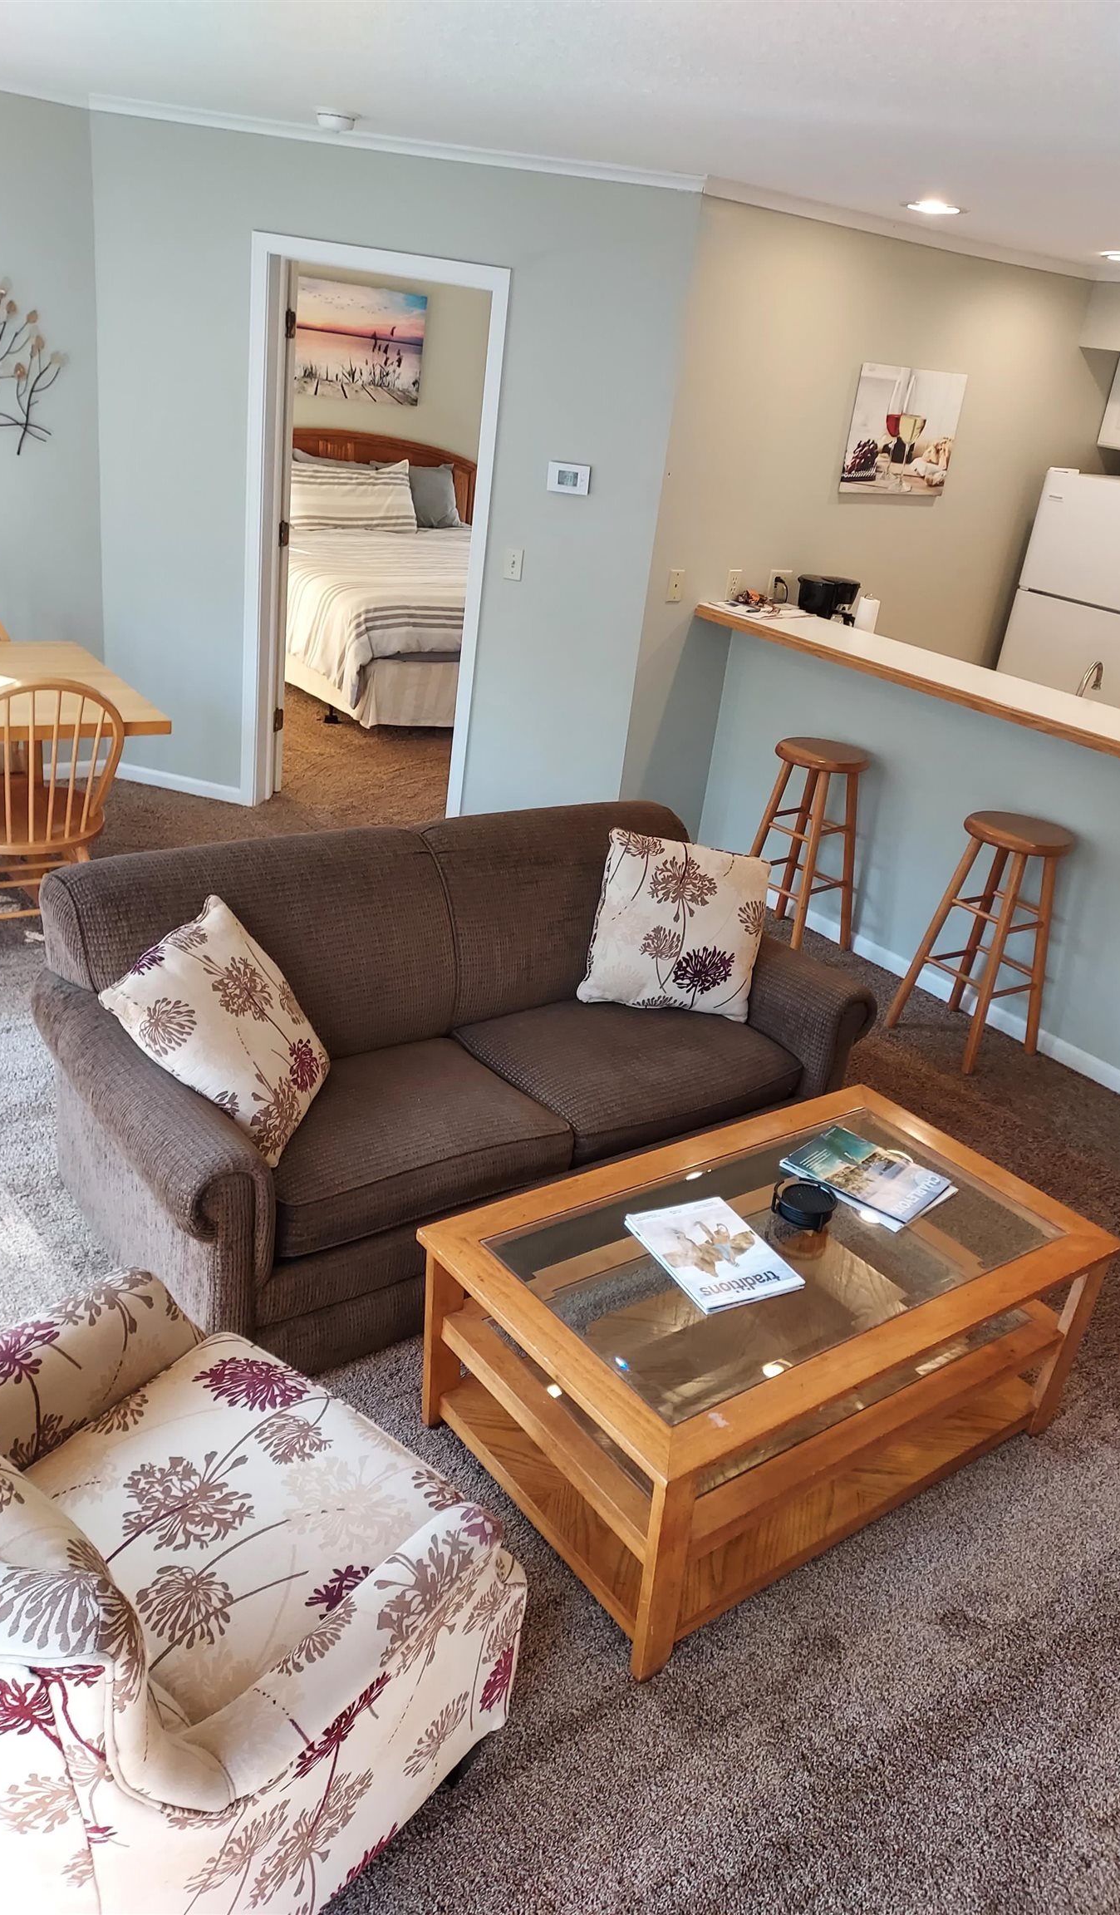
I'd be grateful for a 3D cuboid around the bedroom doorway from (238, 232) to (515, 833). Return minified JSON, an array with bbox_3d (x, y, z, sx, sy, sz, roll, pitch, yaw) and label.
[{"bbox_3d":[-0.738,-1.513,5.059,0.920,2.096,0.140,10,25,5],"label":"bedroom doorway"}]

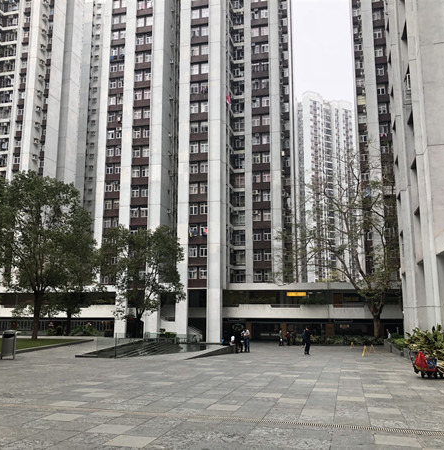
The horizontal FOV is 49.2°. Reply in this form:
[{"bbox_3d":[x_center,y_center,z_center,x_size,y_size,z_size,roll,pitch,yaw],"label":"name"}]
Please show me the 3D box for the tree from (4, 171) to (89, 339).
[{"bbox_3d":[-13.799,2.183,38.193,6.340,13.240,6.600,4,-11,-20],"label":"tree"}]

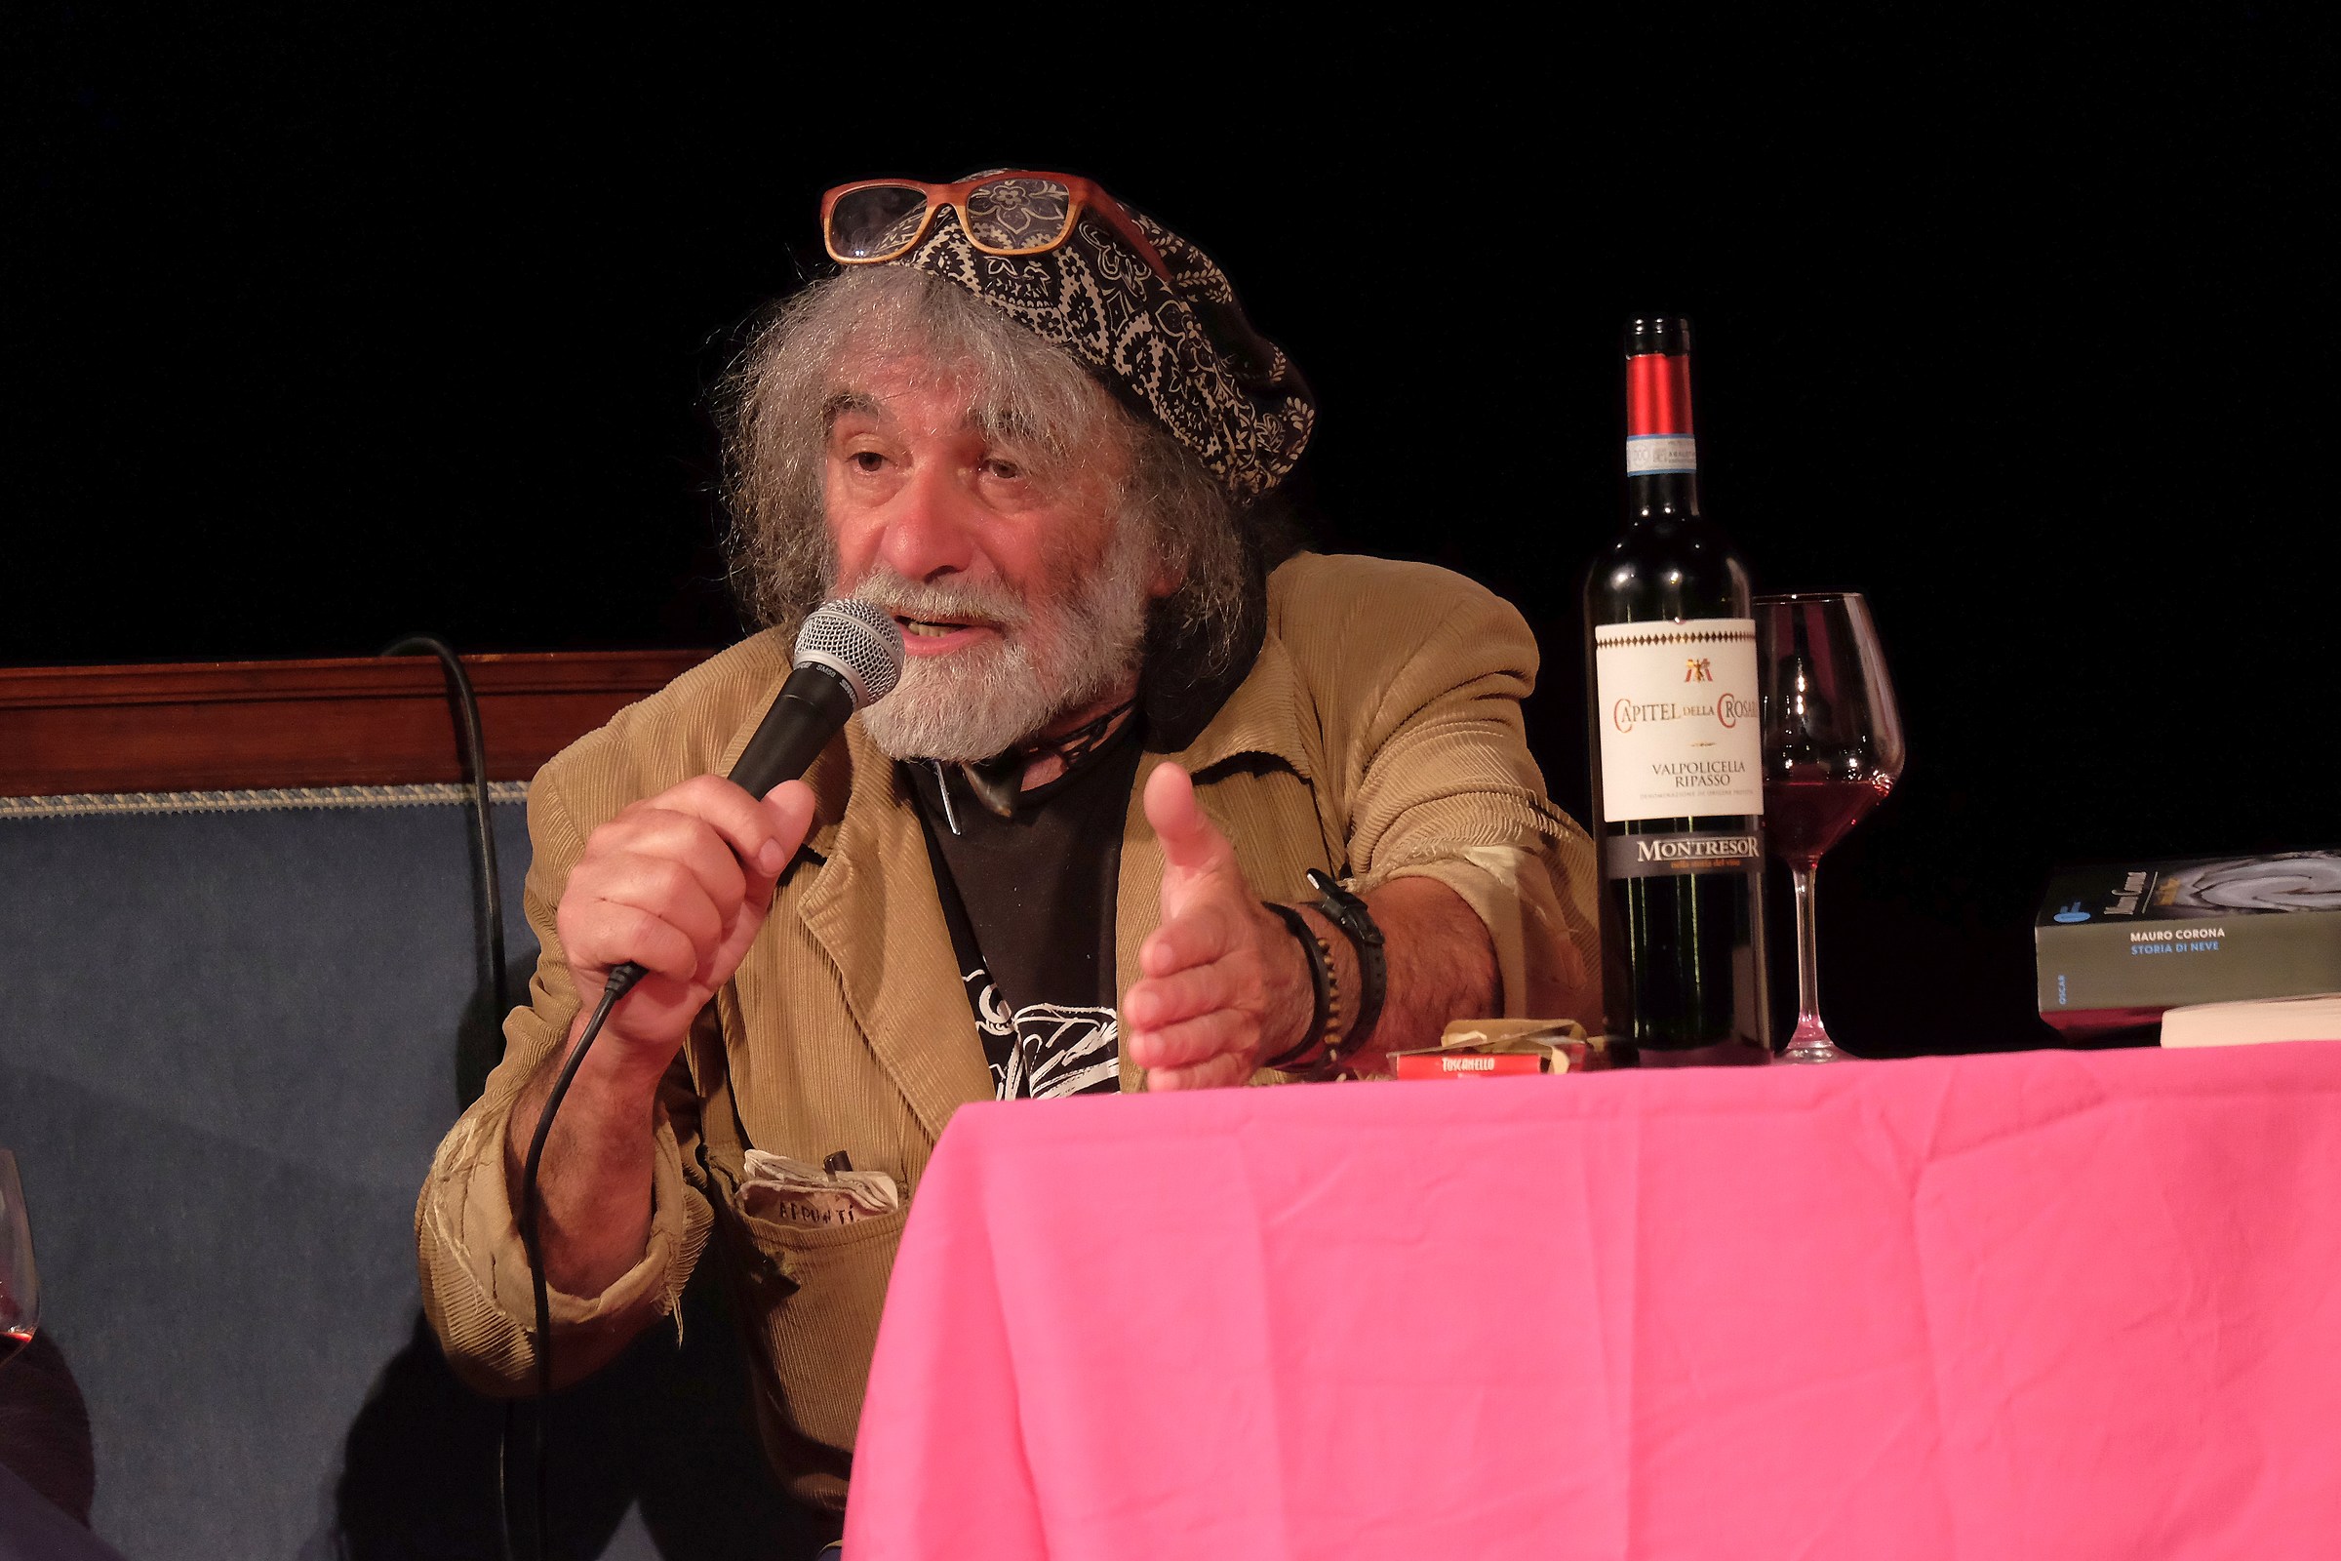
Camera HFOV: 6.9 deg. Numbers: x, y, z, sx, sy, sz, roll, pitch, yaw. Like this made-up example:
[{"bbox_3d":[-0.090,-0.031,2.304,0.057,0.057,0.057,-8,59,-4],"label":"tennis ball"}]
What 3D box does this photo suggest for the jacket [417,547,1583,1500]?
[{"bbox_3d":[-0.075,0.149,8.975,0.550,0.510,0.420,-2,-1,7],"label":"jacket"}]

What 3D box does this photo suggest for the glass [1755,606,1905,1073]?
[{"bbox_3d":[0.283,0.023,8.710,0.091,0.212,0.091,-2,-1,0],"label":"glass"}]

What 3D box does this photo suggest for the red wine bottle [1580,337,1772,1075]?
[{"bbox_3d":[0.223,-0.038,8.620,0.075,0.333,0.075,-2,-1,0],"label":"red wine bottle"}]

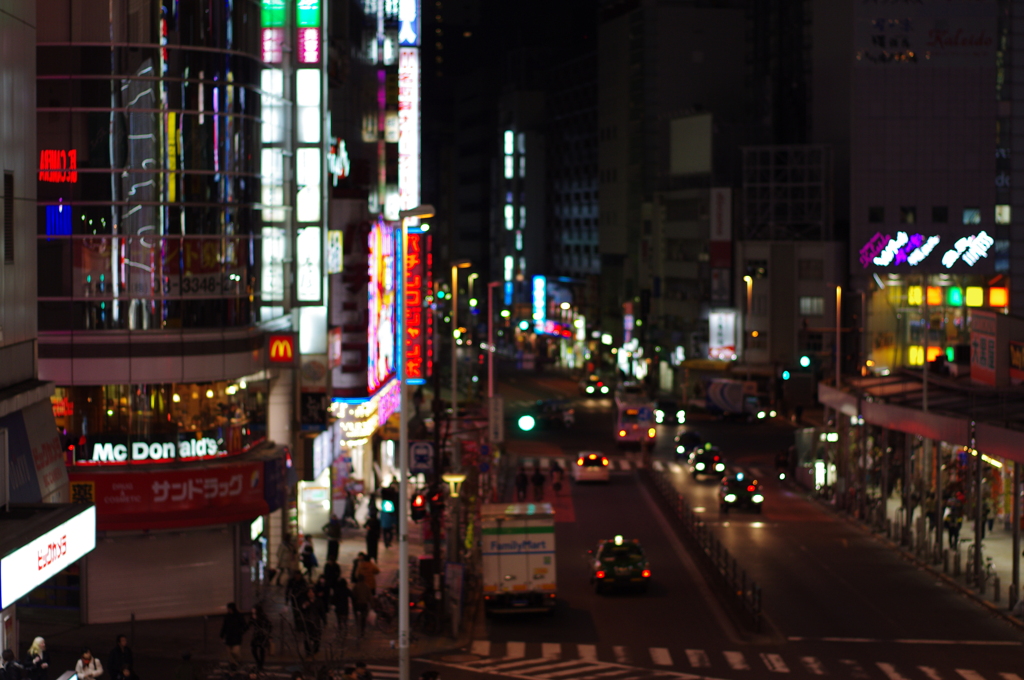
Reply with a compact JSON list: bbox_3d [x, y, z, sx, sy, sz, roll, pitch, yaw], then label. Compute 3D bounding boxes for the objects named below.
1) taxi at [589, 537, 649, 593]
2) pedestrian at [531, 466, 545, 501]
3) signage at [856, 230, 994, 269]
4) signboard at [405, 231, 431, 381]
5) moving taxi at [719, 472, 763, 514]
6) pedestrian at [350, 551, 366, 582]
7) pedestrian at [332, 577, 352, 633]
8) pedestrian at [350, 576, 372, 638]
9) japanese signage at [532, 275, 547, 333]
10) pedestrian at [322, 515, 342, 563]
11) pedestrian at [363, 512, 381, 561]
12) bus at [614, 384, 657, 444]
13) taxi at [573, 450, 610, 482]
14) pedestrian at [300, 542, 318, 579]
[{"bbox_3d":[3.688,7.449,72.499,1.700,1.600,4.600,0,2,0],"label":"taxi"},{"bbox_3d":[1.208,6.691,99.000,0.520,1.660,0.380,0,3,0],"label":"pedestrian"},{"bbox_3d":[31.945,-6.931,165.000,10.200,3.100,0.400,0,3,3],"label":"signage"},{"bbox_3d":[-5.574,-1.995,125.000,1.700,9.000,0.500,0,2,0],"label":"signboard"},{"bbox_3d":[10.169,6.741,94.000,1.700,1.550,4.600,1,2,0],"label":"moving taxi"},{"bbox_3d":[-4.727,7.498,66.700,0.520,1.660,0.420,0,2,-18],"label":"pedestrian"},{"bbox_3d":[-4.893,7.664,61.500,0.540,1.600,0.430,0,2,0],"label":"pedestrian"},{"bbox_3d":[-4.083,7.243,57.800,0.550,1.690,0.420,0,3,-6],"label":"pedestrian"},{"bbox_3d":[2.840,-3.717,220.000,1.450,6.000,0.500,0,2,0],"label":"japanese signage"},{"bbox_3d":[-6.277,6.986,74.500,0.540,1.640,0.400,0,2,6],"label":"pedestrian"},{"bbox_3d":[-4.884,6.926,74.600,0.400,1.720,0.500,-1,2,-37],"label":"pedestrian"},{"bbox_3d":[7.674,4.703,133.057,2.350,3.000,9.200,0,2,2],"label":"bus"},{"bbox_3d":[4.072,6.404,109.249,1.700,1.500,4.500,0,2,0],"label":"taxi"},{"bbox_3d":[-6.793,7.346,71.300,0.450,1.620,0.520,1,2,24],"label":"pedestrian"}]

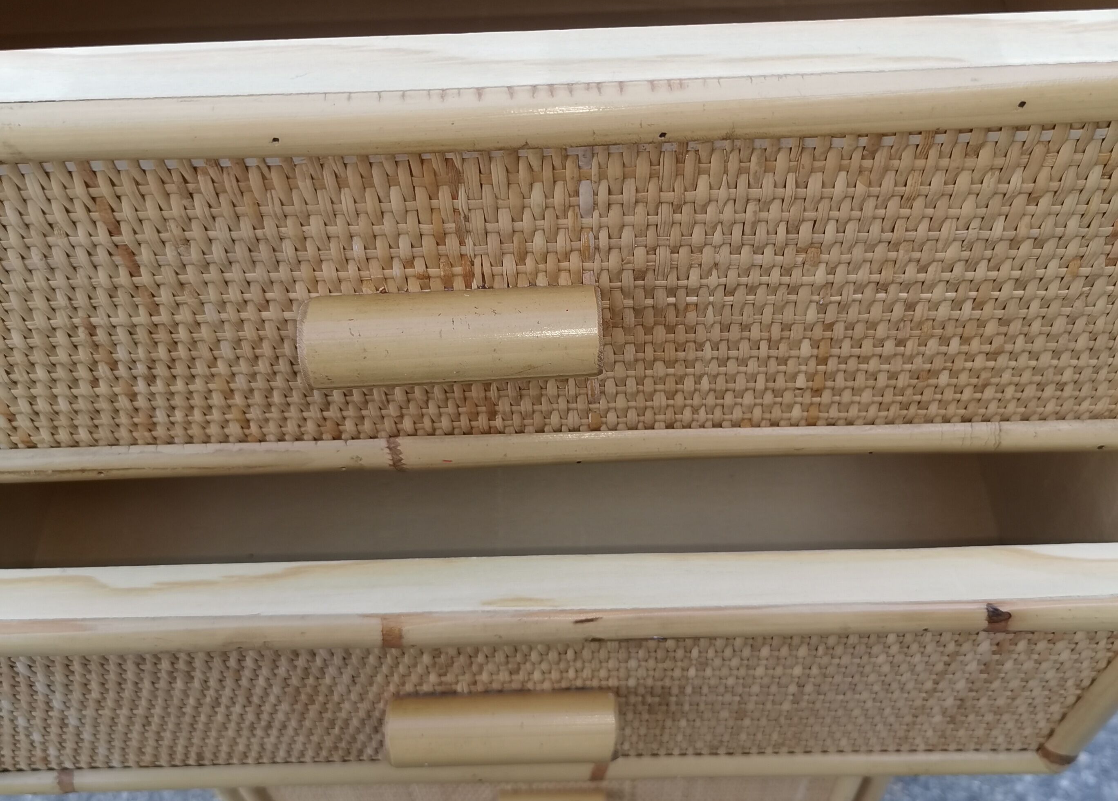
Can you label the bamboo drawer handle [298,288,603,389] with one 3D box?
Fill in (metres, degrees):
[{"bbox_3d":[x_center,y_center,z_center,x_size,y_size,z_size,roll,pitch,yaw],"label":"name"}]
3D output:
[{"bbox_3d":[-0.031,-0.019,0.350,0.088,0.028,0.028,-2,53,2],"label":"bamboo drawer handle"}]

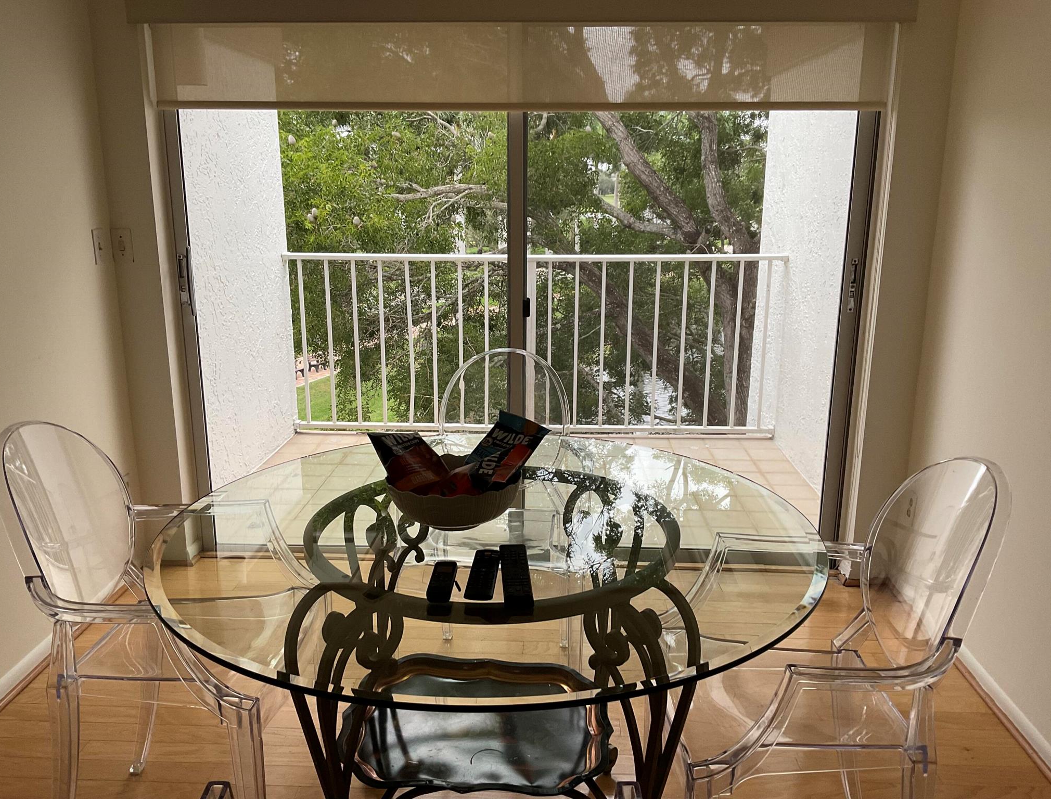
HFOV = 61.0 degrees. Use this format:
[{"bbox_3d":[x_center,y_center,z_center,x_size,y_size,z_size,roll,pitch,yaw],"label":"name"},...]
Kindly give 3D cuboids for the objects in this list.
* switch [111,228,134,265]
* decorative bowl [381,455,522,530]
[{"bbox_3d":[-1.369,-0.521,3.033,0.071,0.116,0.012,1,14,3],"label":"switch"},{"bbox_3d":[-0.149,0.203,1.856,0.280,0.108,0.280,0,14,0],"label":"decorative bowl"}]

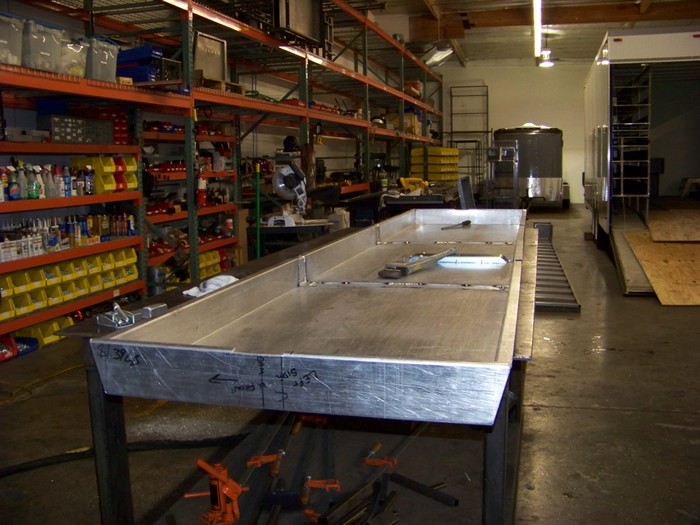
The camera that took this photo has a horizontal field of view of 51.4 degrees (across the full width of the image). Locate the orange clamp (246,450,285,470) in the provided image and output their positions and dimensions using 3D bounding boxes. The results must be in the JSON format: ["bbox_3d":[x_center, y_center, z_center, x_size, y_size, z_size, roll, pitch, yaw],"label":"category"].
[{"bbox_3d":[-0.409,0.963,3.537,0.170,0.045,0.065,-16,6,8],"label":"orange clamp"}]

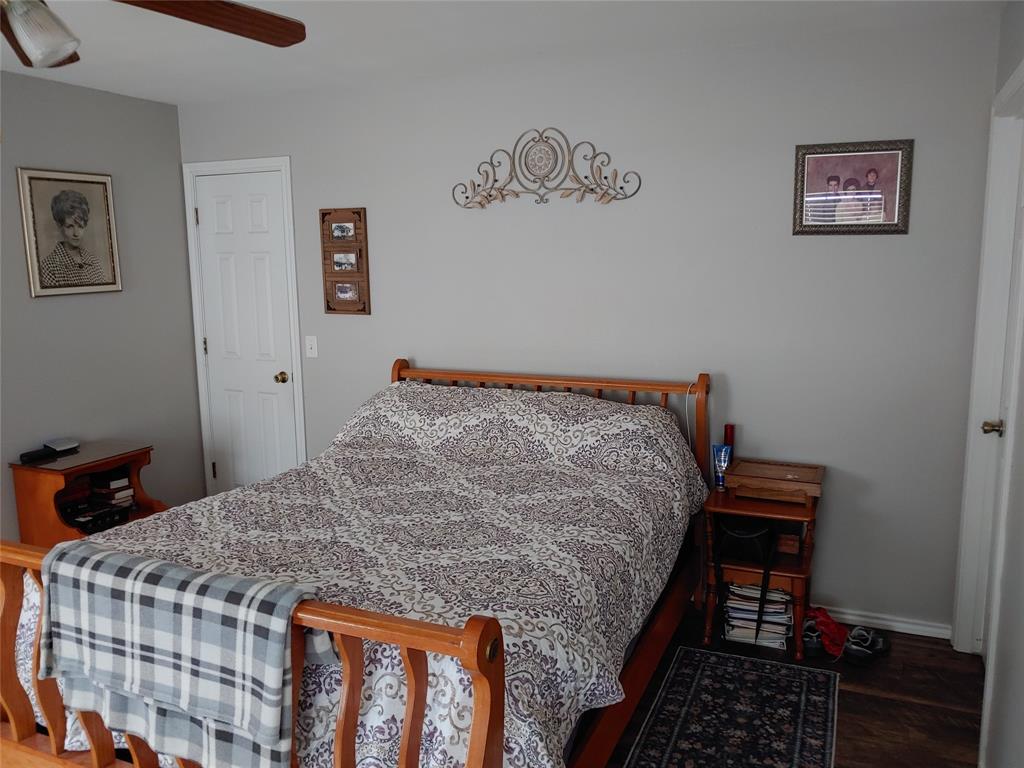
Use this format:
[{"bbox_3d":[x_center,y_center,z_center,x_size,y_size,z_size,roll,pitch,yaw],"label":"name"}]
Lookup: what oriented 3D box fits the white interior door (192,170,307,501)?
[{"bbox_3d":[-1.521,-0.160,4.260,0.670,2.060,0.060,3,10,22],"label":"white interior door"}]

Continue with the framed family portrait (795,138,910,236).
[{"bbox_3d":[1.342,-0.768,2.923,0.417,0.352,0.030,3,10,22],"label":"framed family portrait"}]

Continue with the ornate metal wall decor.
[{"bbox_3d":[0.139,-0.992,3.388,0.922,0.345,0.035,3,10,22],"label":"ornate metal wall decor"}]

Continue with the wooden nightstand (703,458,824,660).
[{"bbox_3d":[1.039,0.709,3.074,0.428,0.691,0.380,3,10,22],"label":"wooden nightstand"}]

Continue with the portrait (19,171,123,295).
[{"bbox_3d":[-2.143,-0.731,3.603,0.030,0.581,0.484,3,10,22],"label":"portrait"}]

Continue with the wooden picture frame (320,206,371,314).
[{"bbox_3d":[-0.867,-0.639,3.882,0.287,0.546,0.025,3,10,22],"label":"wooden picture frame"}]

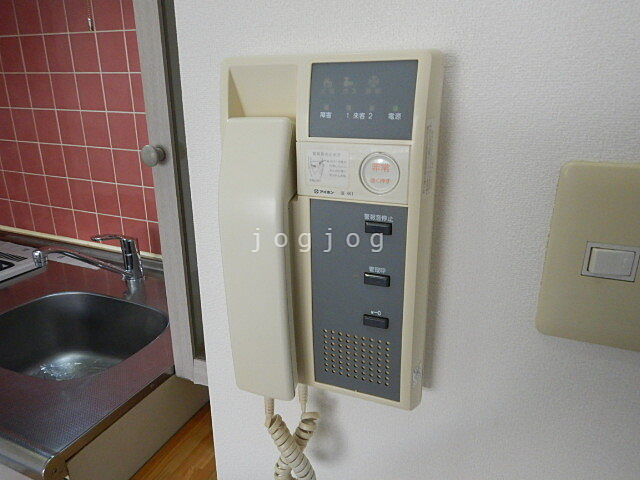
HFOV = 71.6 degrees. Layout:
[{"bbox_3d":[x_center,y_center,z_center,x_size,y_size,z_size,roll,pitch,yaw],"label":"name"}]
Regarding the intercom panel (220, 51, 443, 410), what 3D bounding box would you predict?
[{"bbox_3d":[0.002,-0.002,0.325,0.149,0.251,0.053,7,19,21],"label":"intercom panel"}]

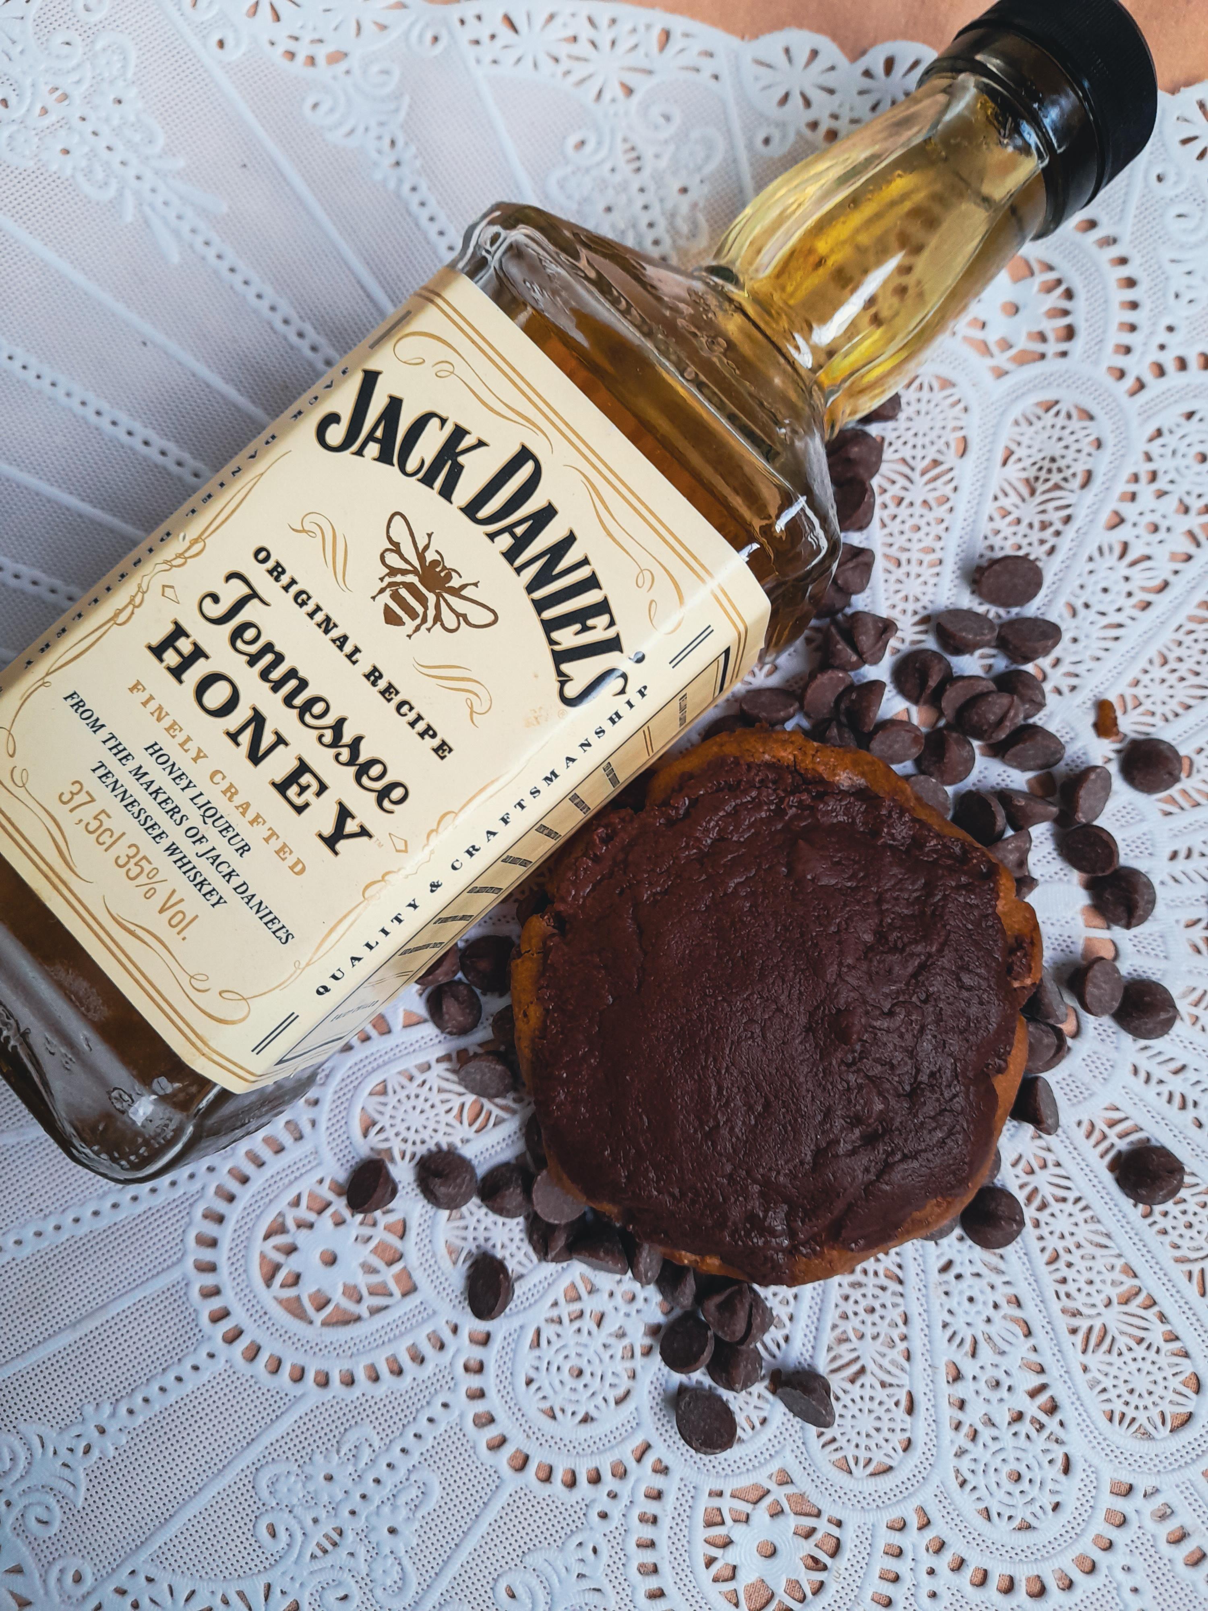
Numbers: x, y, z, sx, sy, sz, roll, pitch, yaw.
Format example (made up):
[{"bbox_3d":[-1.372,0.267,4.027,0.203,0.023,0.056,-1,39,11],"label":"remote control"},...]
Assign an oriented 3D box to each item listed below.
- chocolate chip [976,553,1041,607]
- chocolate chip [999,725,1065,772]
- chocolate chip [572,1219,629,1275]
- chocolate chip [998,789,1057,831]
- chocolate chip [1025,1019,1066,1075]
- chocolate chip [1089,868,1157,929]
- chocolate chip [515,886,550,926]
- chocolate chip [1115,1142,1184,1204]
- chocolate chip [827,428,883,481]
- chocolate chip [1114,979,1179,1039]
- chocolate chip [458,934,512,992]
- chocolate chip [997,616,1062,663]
[{"bbox_3d":[0.071,-0.041,0.204,0.011,0.011,0.007,-1,45,1],"label":"chocolate chip"},{"bbox_3d":[0.074,-0.012,0.201,0.011,0.011,0.007,5,62,2],"label":"chocolate chip"},{"bbox_3d":[0.001,0.074,0.199,0.010,0.010,0.007,16,53,12],"label":"chocolate chip"},{"bbox_3d":[0.073,0.001,0.198,0.008,0.009,0.009,2,86,-5],"label":"chocolate chip"},{"bbox_3d":[0.075,0.041,0.197,0.007,0.010,0.010,9,85,-36],"label":"chocolate chip"},{"bbox_3d":[0.088,0.016,0.195,0.010,0.007,0.010,0,90,4],"label":"chocolate chip"},{"bbox_3d":[-0.013,0.020,0.201,0.007,0.010,0.010,-33,84,35],"label":"chocolate chip"},{"bbox_3d":[0.092,0.061,0.193,0.010,0.007,0.010,2,75,-8],"label":"chocolate chip"},{"bbox_3d":[0.045,-0.063,0.206,0.010,0.007,0.010,0,93,6],"label":"chocolate chip"},{"bbox_3d":[0.091,0.034,0.193,0.010,0.007,0.010,0,87,-2],"label":"chocolate chip"},{"bbox_3d":[-0.021,0.027,0.199,0.010,0.007,0.010,-3,81,17],"label":"chocolate chip"},{"bbox_3d":[0.075,-0.028,0.206,0.011,0.011,0.007,24,131,31],"label":"chocolate chip"}]

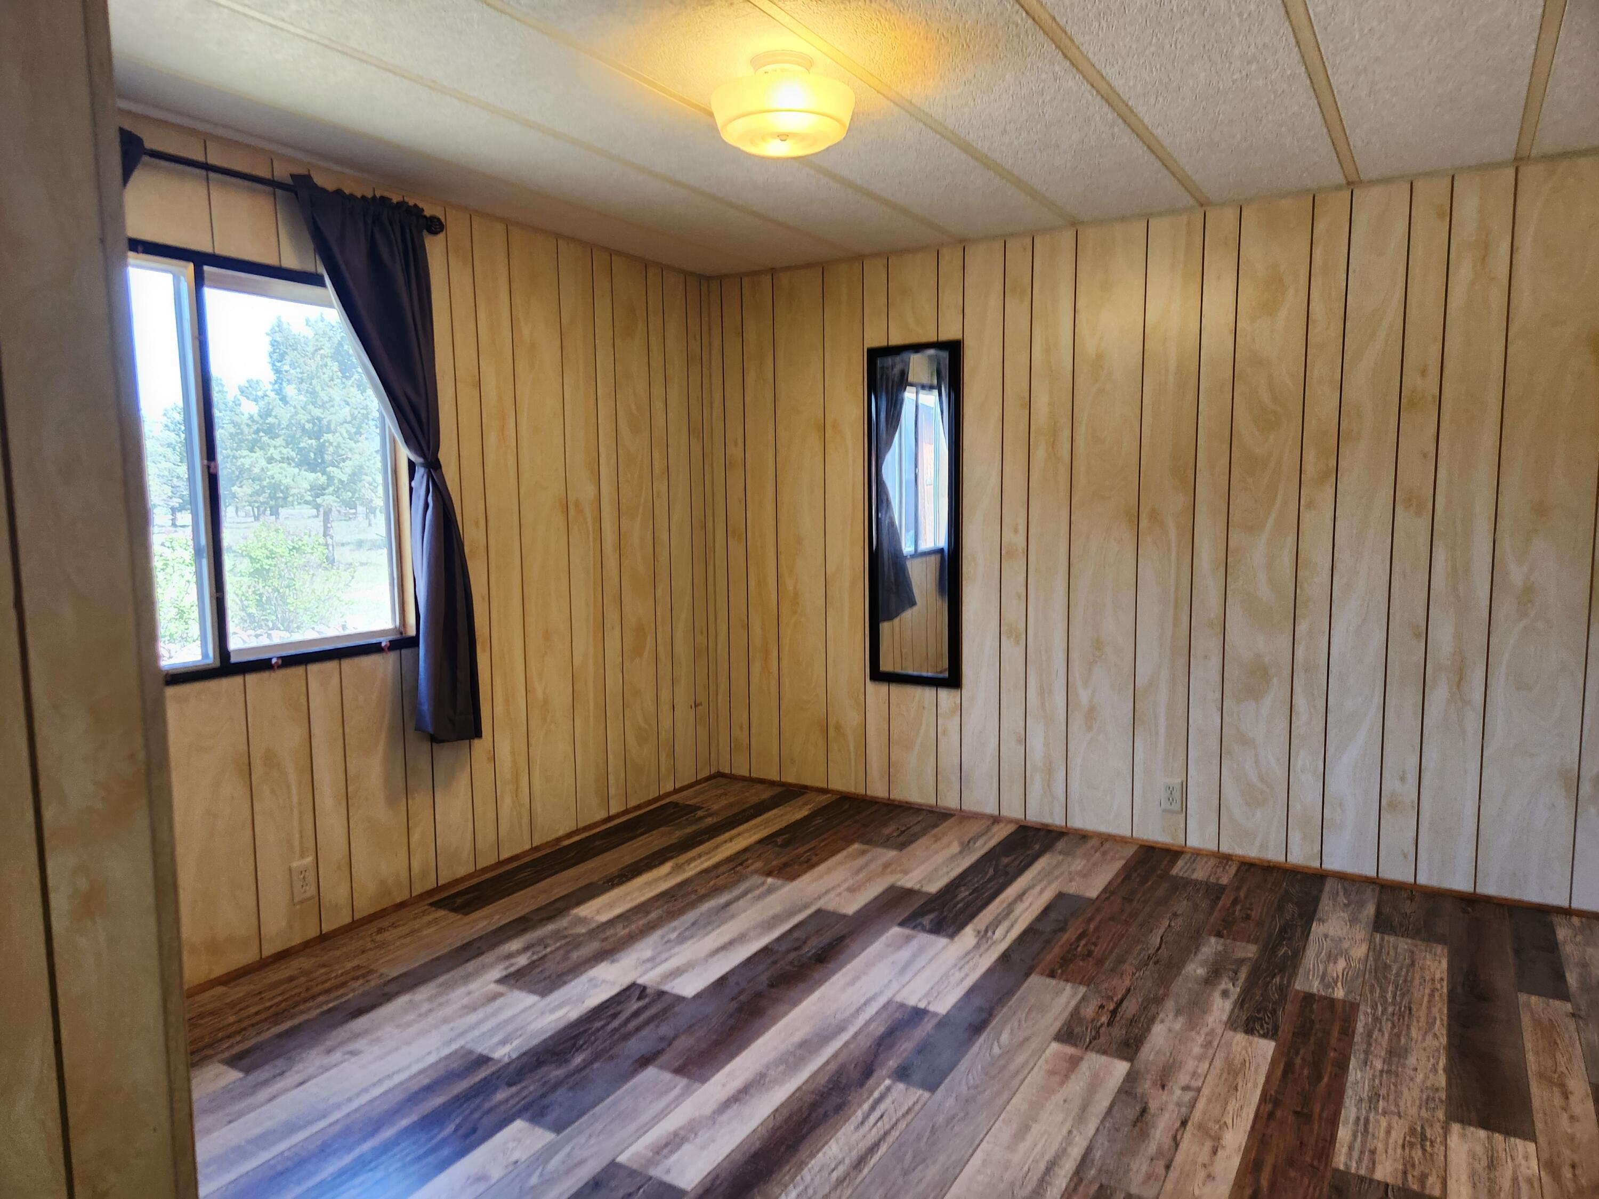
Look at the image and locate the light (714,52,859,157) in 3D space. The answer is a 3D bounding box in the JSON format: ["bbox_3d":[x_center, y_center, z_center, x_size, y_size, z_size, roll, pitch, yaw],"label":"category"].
[{"bbox_3d":[-0.035,-1.037,2.220,0.297,0.159,0.297,-1,6,0],"label":"light"}]

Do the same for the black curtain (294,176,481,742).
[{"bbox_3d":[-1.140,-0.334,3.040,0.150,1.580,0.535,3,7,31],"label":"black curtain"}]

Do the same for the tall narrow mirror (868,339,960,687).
[{"bbox_3d":[0.429,-0.310,4.025,0.380,1.283,0.022,3,7,31],"label":"tall narrow mirror"}]

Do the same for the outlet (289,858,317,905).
[{"bbox_3d":[-1.370,0.780,2.942,0.008,0.113,0.070,3,7,31],"label":"outlet"}]

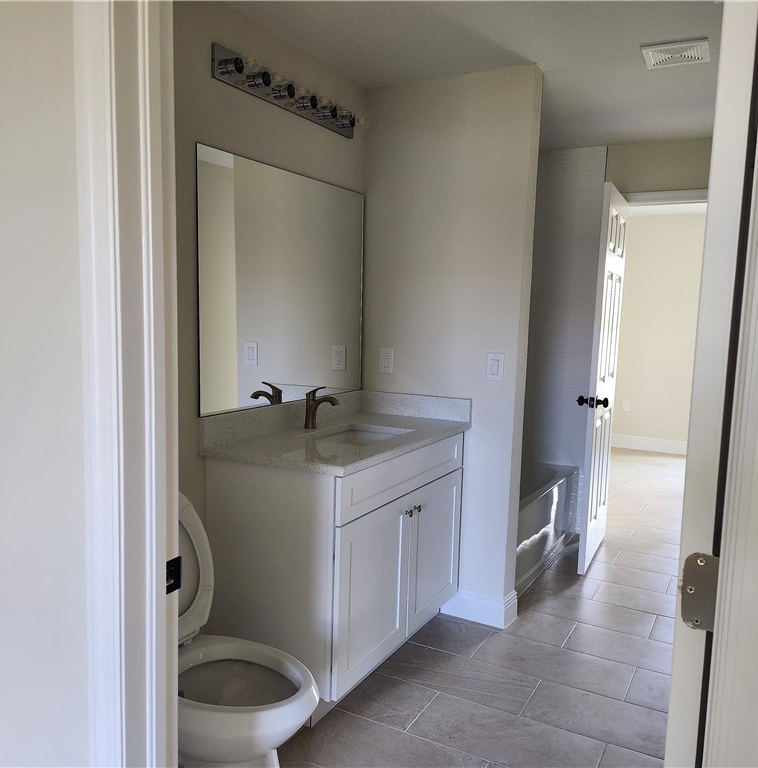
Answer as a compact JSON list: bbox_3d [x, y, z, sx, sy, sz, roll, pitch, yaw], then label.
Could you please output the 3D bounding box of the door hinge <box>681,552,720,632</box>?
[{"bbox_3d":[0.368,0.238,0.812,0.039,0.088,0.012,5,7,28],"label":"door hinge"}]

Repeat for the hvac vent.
[{"bbox_3d":[1.143,-1.261,2.722,0.235,0.020,0.238,5,7,28],"label":"hvac vent"}]

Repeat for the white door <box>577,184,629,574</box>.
[{"bbox_3d":[1.296,-0.026,4.072,0.050,2.050,0.755,5,7,25],"label":"white door"}]

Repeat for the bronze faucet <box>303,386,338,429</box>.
[{"bbox_3d":[-0.233,0.098,2.874,0.153,0.174,0.050,5,7,28],"label":"bronze faucet"}]

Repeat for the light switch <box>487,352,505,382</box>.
[{"bbox_3d":[0.513,-0.073,3.113,0.079,0.121,0.011,5,7,28],"label":"light switch"}]

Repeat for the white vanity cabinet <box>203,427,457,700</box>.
[{"bbox_3d":[-0.127,0.666,2.885,0.550,0.870,1.085,5,7,28],"label":"white vanity cabinet"}]

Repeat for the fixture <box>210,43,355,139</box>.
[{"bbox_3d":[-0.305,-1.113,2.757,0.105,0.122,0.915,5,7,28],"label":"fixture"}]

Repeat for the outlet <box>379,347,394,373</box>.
[{"bbox_3d":[0.036,-0.107,3.365,0.075,0.116,0.011,5,7,28],"label":"outlet"}]

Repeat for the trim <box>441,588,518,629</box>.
[{"bbox_3d":[0.468,1.016,3.309,0.330,0.133,0.145,5,7,28],"label":"trim"}]

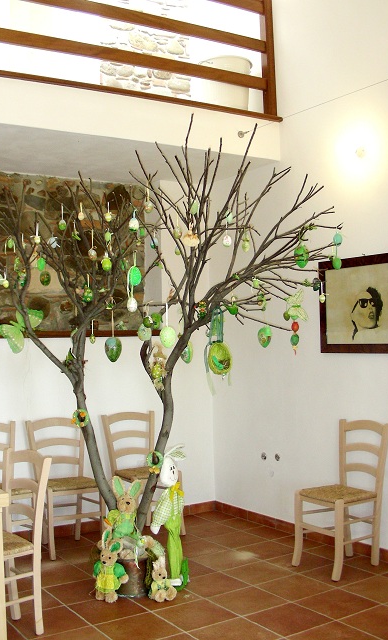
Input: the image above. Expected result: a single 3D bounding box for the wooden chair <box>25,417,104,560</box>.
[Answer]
[{"bbox_3d":[-0.908,1.187,5.055,0.445,0.880,0.503,-1,-3,-29],"label":"wooden chair"}]

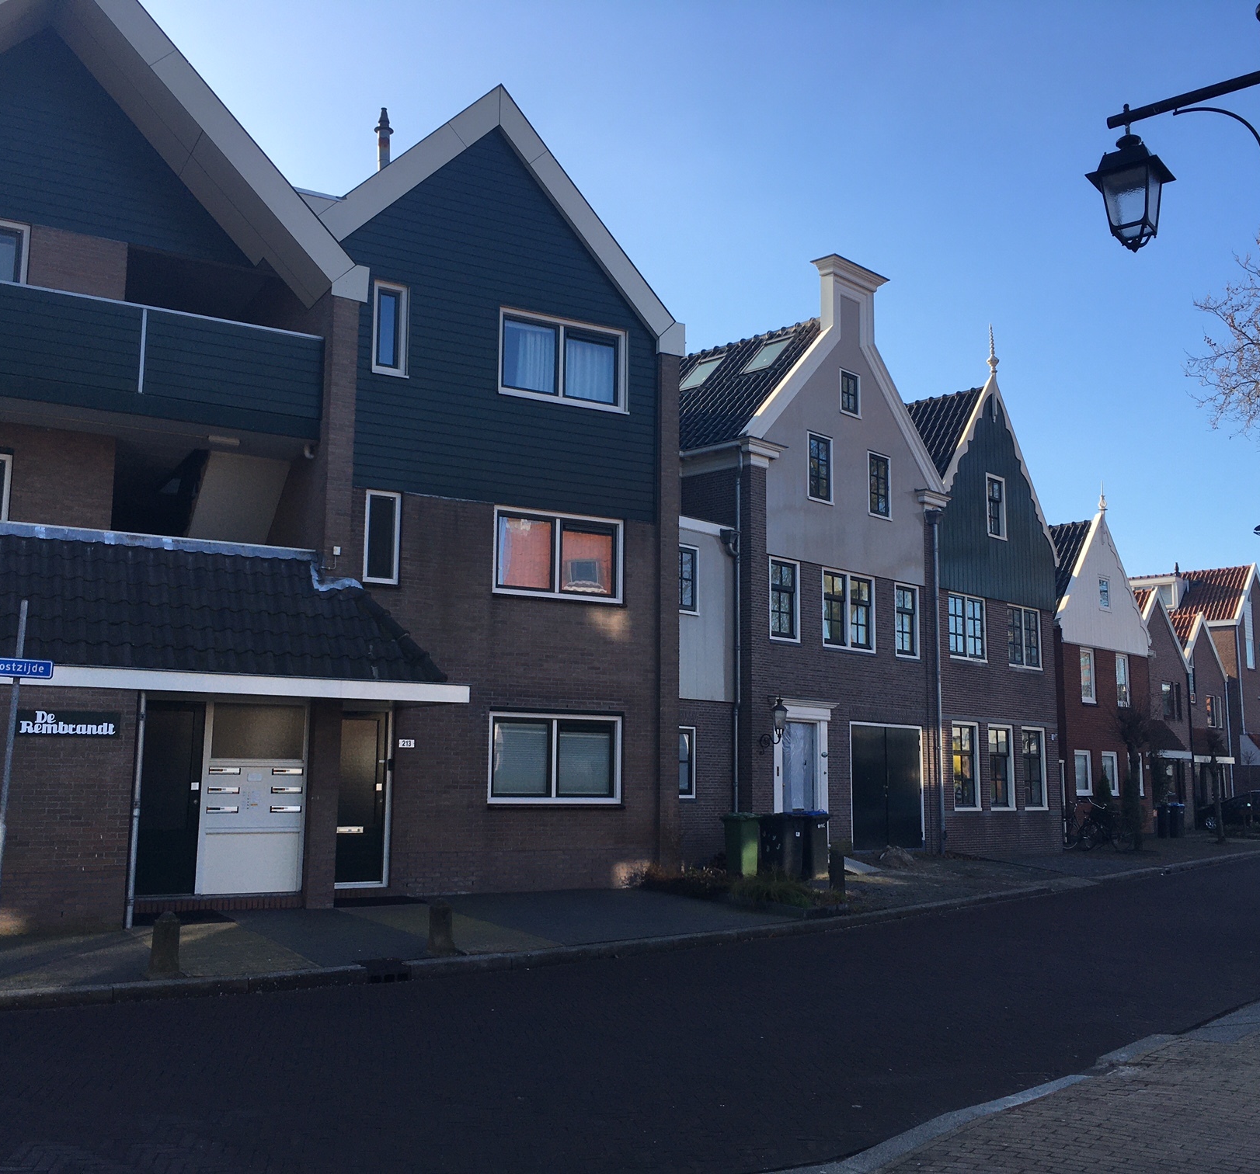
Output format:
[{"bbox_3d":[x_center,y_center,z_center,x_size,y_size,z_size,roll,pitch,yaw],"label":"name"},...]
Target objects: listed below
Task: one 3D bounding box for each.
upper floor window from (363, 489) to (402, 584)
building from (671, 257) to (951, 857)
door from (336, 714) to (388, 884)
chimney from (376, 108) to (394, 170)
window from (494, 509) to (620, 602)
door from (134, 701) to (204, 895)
[{"bbox_3d":[-3.215,-0.632,16.985,0.460,1.200,0.120,5,-10,-28],"label":"upper floor window"},{"bbox_3d":[1.153,-0.327,30.032,6.400,12.350,9.500,9,-12,-44],"label":"building"},{"bbox_3d":[-3.497,2.613,16.393,0.900,2.140,0.090,5,-10,-28],"label":"door"},{"bbox_3d":[-3.754,-6.706,19.954,0.280,1.250,0.280,5,-10,-28],"label":"chimney"},{"bbox_3d":[-0.977,-0.425,18.177,1.980,1.200,0.120,5,-10,-28],"label":"window"},{"bbox_3d":[-5.206,2.326,14.478,0.900,2.130,0.090,5,-10,-28],"label":"door"}]

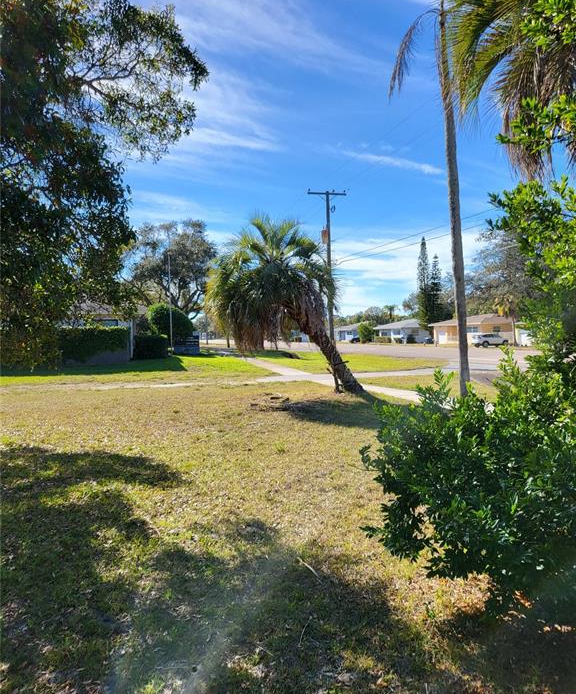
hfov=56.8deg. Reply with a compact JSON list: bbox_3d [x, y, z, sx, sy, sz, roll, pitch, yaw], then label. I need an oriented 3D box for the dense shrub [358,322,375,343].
[{"bbox_3d":[13.784,-2.546,93.500,2.850,3.900,2.800,-1,1,0],"label":"dense shrub"}]

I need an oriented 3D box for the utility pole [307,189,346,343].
[{"bbox_3d":[2.571,-4.538,33.800,2.450,10.700,0.600,-1,1,-17],"label":"utility pole"}]

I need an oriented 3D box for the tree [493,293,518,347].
[{"bbox_3d":[25.615,-3.167,62.000,3.100,6.100,3.000,-1,1,-17],"label":"tree"}]

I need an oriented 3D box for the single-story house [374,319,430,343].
[{"bbox_3d":[19.768,-2.561,92.961,7.000,4.000,11.000,-1,1,-21],"label":"single-story house"}]

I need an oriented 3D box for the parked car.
[{"bbox_3d":[23.587,-0.864,62.484,4.600,1.660,1.850,-1,1,-17],"label":"parked car"}]

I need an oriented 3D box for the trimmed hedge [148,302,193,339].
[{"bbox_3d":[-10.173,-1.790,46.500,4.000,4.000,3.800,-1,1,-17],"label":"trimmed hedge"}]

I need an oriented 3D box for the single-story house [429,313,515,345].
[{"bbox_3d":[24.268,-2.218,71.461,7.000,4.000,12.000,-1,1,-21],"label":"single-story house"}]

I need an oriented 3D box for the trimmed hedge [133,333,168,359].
[{"bbox_3d":[-10.148,-0.037,39.300,2.600,1.850,1.400,-1,1,-17],"label":"trimmed hedge"}]

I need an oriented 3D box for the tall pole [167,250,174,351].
[{"bbox_3d":[-9.582,-3.635,43.500,0.120,8.500,0.120,-1,1,-17],"label":"tall pole"}]

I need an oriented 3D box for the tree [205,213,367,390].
[{"bbox_3d":[-0.123,-1.193,14.600,4.350,4.950,3.600,-1,1,0],"label":"tree"}]

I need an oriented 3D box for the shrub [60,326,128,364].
[{"bbox_3d":[-12.210,-0.126,33.600,4.600,2.400,1.000,-1,1,-17],"label":"shrub"}]

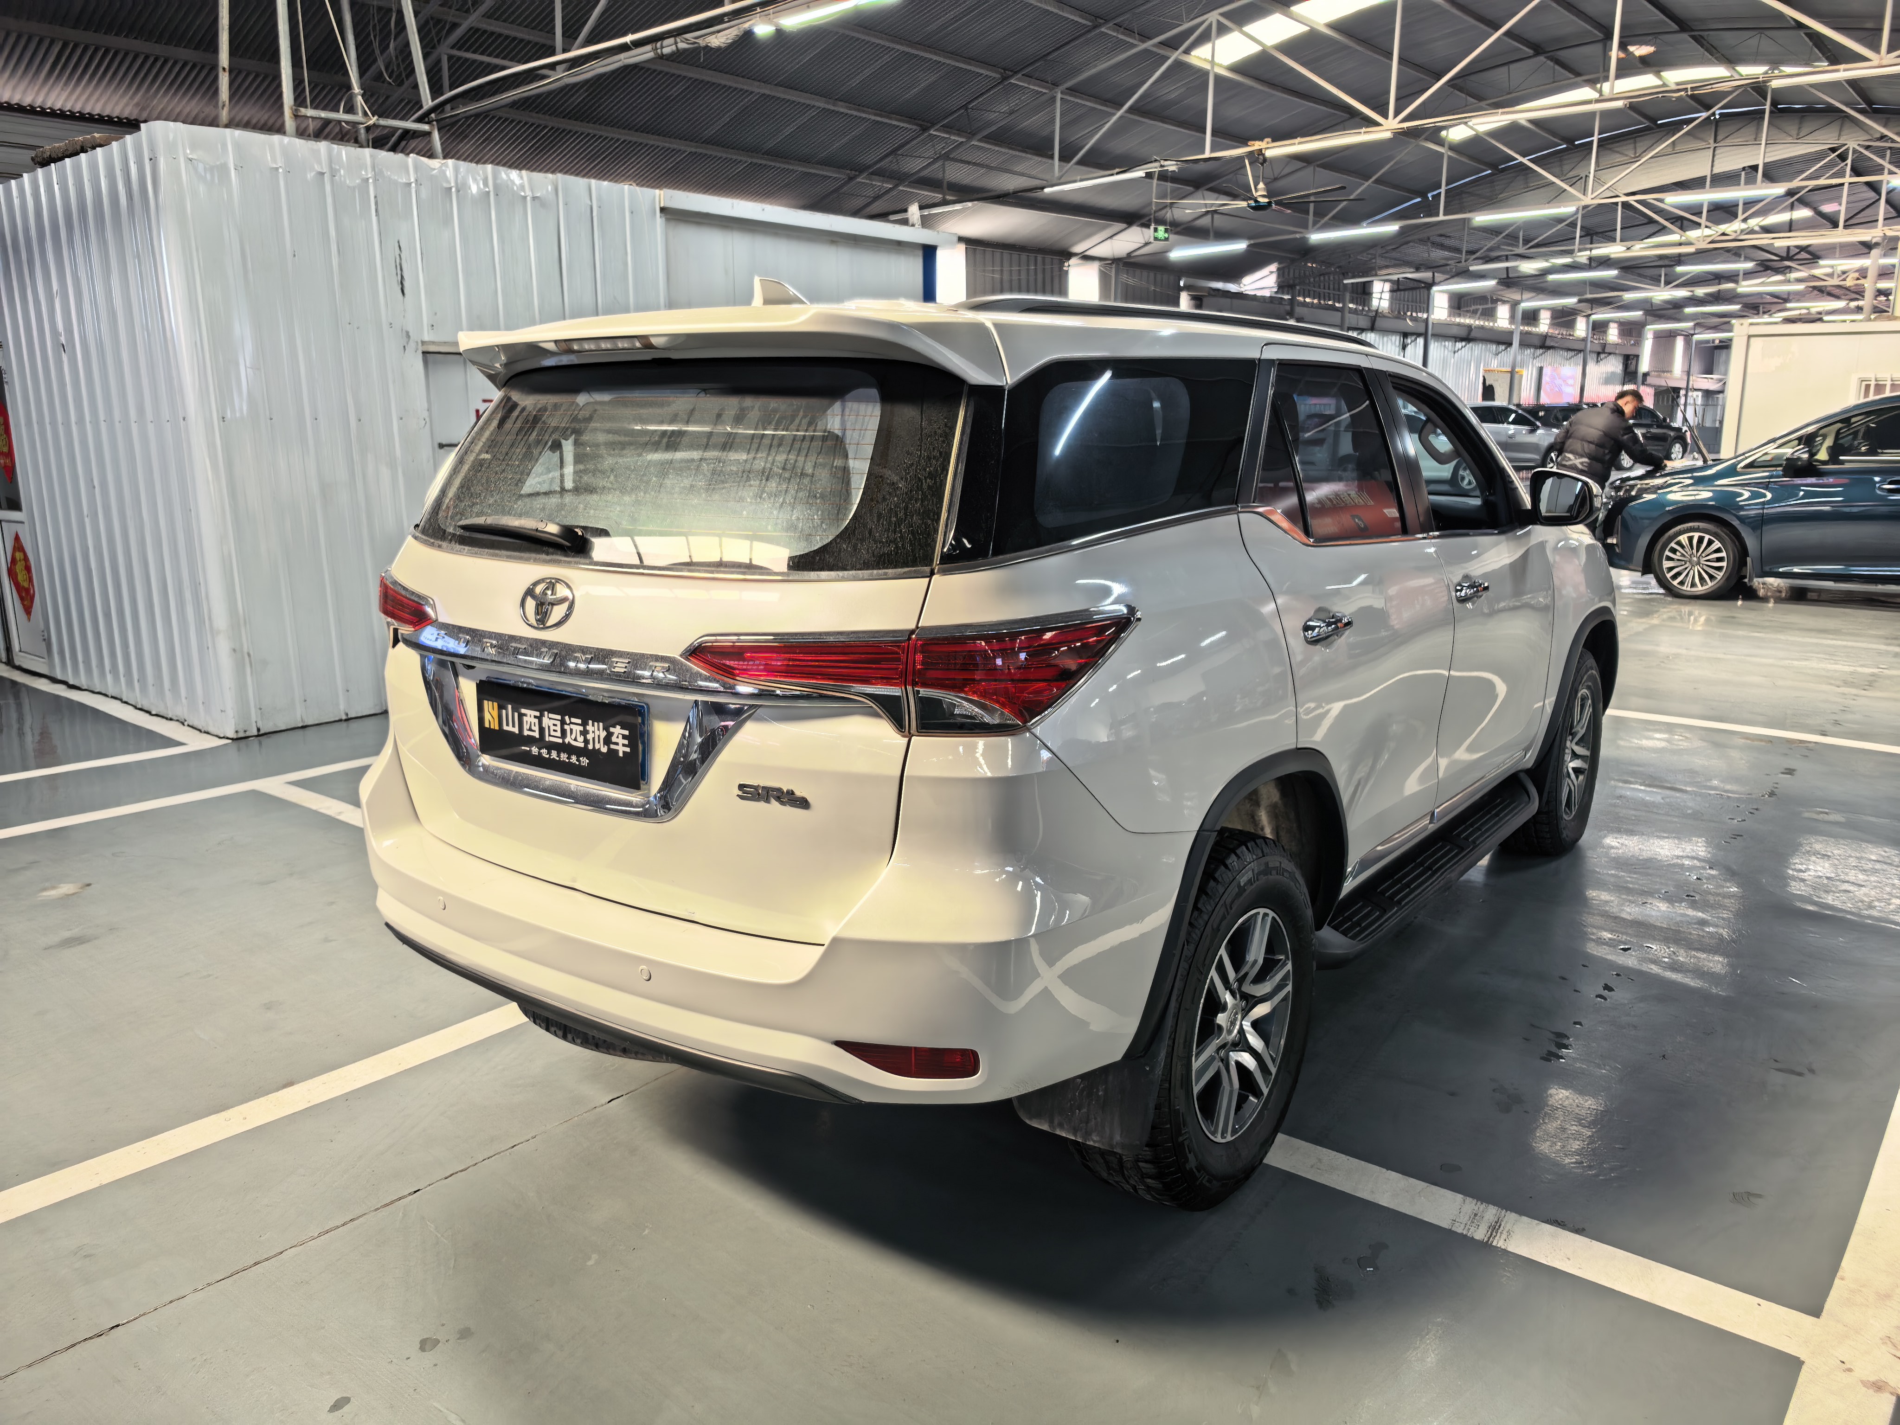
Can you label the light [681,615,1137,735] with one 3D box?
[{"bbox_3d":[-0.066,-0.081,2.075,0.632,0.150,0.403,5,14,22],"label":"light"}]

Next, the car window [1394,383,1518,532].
[{"bbox_3d":[1.408,-0.711,3.675,0.050,0.431,0.786,-12,2,39],"label":"car window"}]

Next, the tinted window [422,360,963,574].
[{"bbox_3d":[-0.563,-0.429,2.349,1.380,0.415,0.125,9,-23,37],"label":"tinted window"}]

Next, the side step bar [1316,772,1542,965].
[{"bbox_3d":[1.308,0.399,3.624,0.200,0.100,1.600,9,16,37],"label":"side step bar"}]

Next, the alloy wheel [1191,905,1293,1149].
[{"bbox_3d":[0.532,0.620,2.708,0.190,0.475,0.475,9,16,37],"label":"alloy wheel"}]

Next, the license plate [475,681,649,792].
[{"bbox_3d":[-0.685,0.035,2.287,0.450,0.142,0.020,9,12,37],"label":"license plate"}]

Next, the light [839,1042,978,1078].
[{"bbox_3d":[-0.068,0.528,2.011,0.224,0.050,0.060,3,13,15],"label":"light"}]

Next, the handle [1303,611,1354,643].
[{"bbox_3d":[0.764,-0.172,2.664,0.050,0.047,0.220,9,16,37],"label":"handle"}]

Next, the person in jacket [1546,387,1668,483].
[{"bbox_3d":[6.047,-2.034,12.100,0.850,1.800,0.620,-4,13,-17],"label":"person in jacket"}]

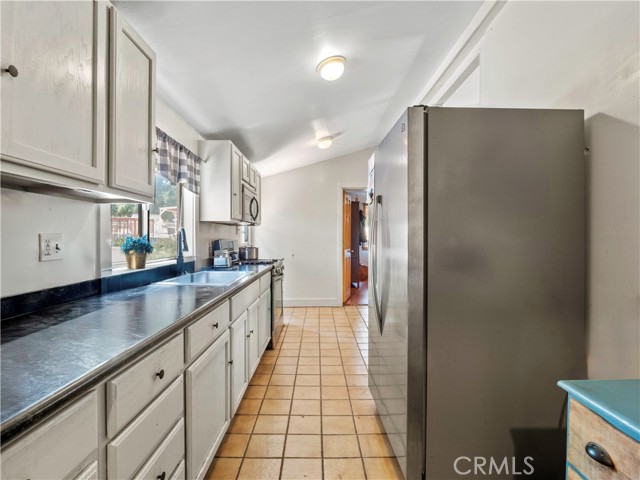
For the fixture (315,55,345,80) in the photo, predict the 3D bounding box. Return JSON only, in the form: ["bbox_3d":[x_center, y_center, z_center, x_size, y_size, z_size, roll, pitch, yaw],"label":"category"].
[{"bbox_3d":[0.100,-1.310,2.310,0.235,0.100,0.235,-15,0,0],"label":"fixture"}]

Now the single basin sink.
[{"bbox_3d":[-0.785,0.360,2.160,0.470,0.200,0.810,0,0,0],"label":"single basin sink"}]

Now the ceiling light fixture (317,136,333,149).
[{"bbox_3d":[0.090,-1.310,4.050,0.230,0.105,0.230,-15,0,0],"label":"ceiling light fixture"}]

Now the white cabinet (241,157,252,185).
[{"bbox_3d":[-0.965,-0.775,3.350,0.310,0.310,0.370,0,0,0],"label":"white cabinet"}]

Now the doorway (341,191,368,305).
[{"bbox_3d":[0.770,0.140,5.200,0.760,2.060,0.130,0,0,0],"label":"doorway"}]

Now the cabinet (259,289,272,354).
[{"bbox_3d":[-0.770,0.775,2.870,0.500,0.550,0.550,0,0,0],"label":"cabinet"}]

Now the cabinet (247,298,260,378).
[{"bbox_3d":[-0.770,0.775,2.355,0.500,0.550,0.370,0,0,0],"label":"cabinet"}]

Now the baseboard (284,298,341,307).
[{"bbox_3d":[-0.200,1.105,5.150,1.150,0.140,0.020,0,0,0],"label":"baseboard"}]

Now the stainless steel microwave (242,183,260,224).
[{"bbox_3d":[-0.945,-0.400,3.540,0.360,0.410,0.760,0,0,0],"label":"stainless steel microwave"}]

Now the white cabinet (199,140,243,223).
[{"bbox_3d":[-0.965,-0.550,2.960,0.315,0.760,0.400,0,0,0],"label":"white cabinet"}]

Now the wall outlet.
[{"bbox_3d":[-1.122,0.031,1.240,0.012,0.114,0.114,0,0,0],"label":"wall outlet"}]

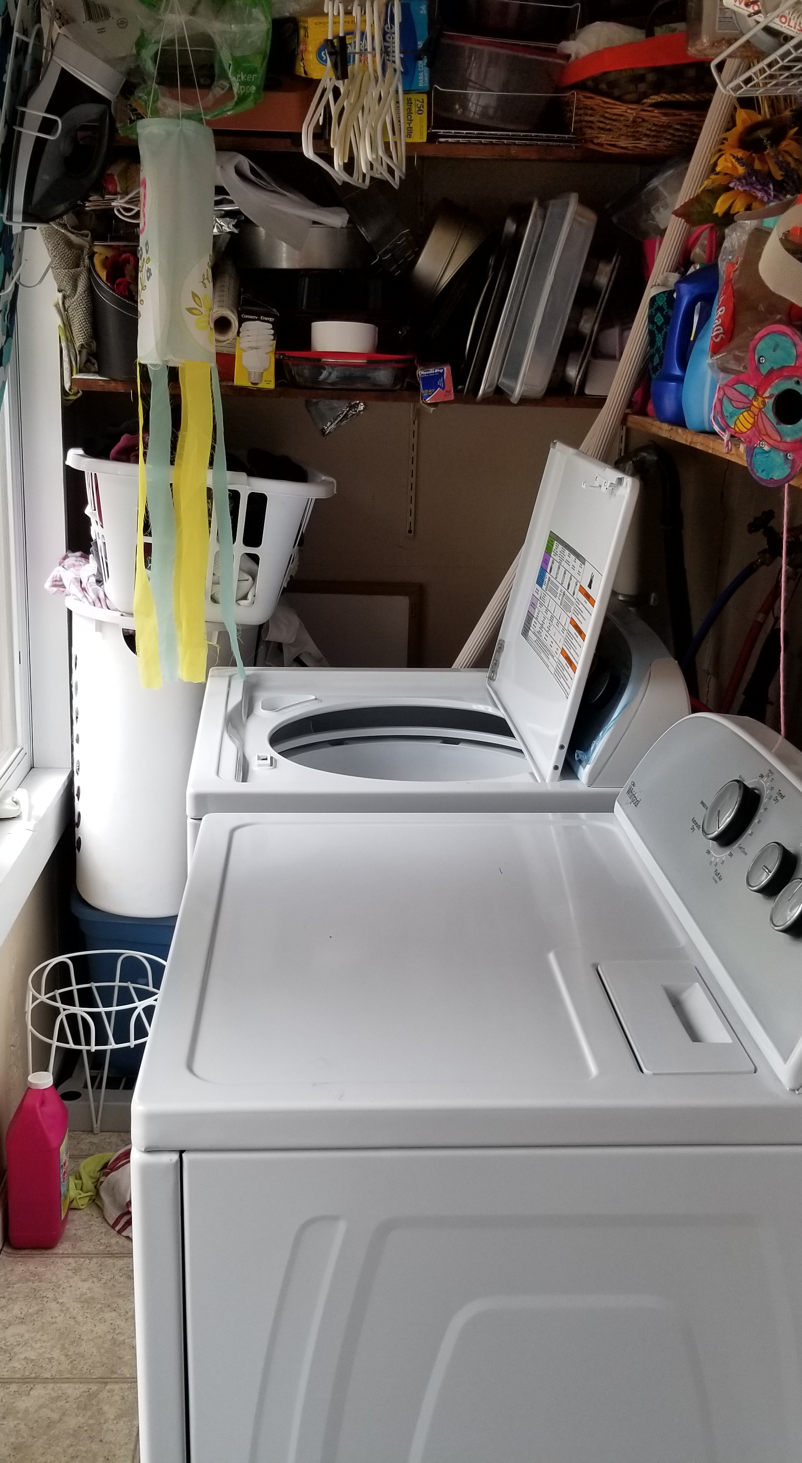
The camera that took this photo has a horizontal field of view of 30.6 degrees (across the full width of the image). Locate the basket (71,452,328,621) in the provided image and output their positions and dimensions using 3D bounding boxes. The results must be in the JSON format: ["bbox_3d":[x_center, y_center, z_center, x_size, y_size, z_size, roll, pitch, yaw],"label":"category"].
[{"bbox_3d":[-0.362,-0.384,2.876,0.475,0.270,0.560,5,15,-4],"label":"basket"}]

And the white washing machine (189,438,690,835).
[{"bbox_3d":[0.030,0.232,2.347,0.690,1.335,0.700,0,15,-6],"label":"white washing machine"}]

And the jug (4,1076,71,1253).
[{"bbox_3d":[-0.618,0.713,2.495,0.095,0.295,0.125,1,15,-3],"label":"jug"}]

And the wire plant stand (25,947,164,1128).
[{"bbox_3d":[-0.541,0.626,2.664,0.260,0.380,0.260,1,15,-3],"label":"wire plant stand"}]

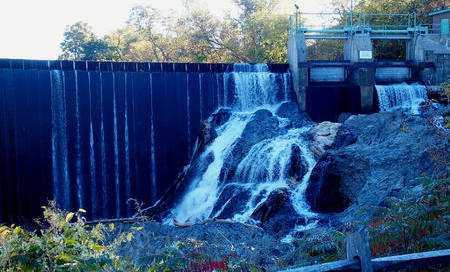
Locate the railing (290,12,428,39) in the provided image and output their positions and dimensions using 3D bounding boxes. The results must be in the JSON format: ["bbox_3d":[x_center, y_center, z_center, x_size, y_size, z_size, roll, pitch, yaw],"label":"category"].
[{"bbox_3d":[6.370,-5.240,47.000,6.380,1.170,1.200,0,4,-4],"label":"railing"}]

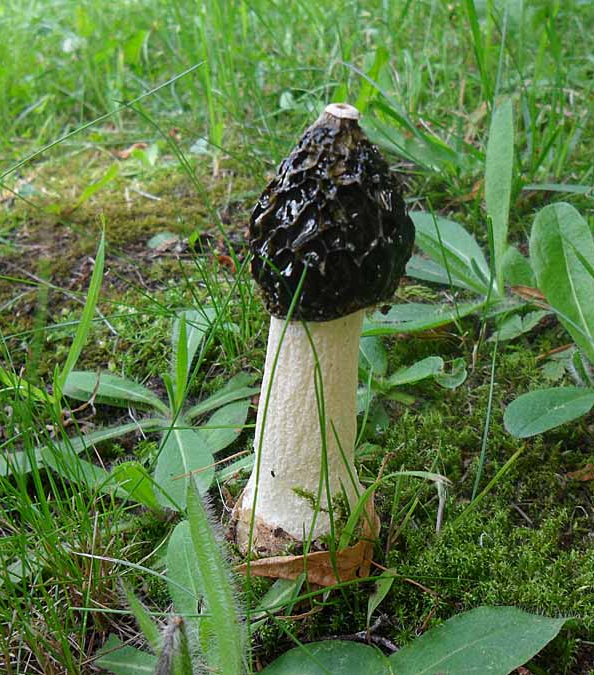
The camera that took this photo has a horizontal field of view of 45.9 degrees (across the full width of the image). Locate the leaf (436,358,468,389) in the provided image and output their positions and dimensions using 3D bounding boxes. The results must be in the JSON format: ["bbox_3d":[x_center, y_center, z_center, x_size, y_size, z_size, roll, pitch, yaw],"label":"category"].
[{"bbox_3d":[0.064,0.015,0.288,0.012,0.007,0.012,-11,32,-5],"label":"leaf"}]

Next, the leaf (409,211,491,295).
[{"bbox_3d":[0.081,-0.049,0.379,0.022,0.008,0.082,-15,46,-23],"label":"leaf"}]

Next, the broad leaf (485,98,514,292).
[{"bbox_3d":[0.096,-0.064,0.331,0.013,0.092,0.007,-5,25,6],"label":"broad leaf"}]

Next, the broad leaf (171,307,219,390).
[{"bbox_3d":[-0.047,0.005,0.317,0.016,0.005,0.043,7,63,12],"label":"broad leaf"}]

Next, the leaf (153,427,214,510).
[{"bbox_3d":[-0.041,0.044,0.244,0.020,0.006,0.041,-7,37,-11],"label":"leaf"}]

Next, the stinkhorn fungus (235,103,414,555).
[{"bbox_3d":[0.008,0.004,0.213,0.047,0.145,0.046,3,30,-2],"label":"stinkhorn fungus"}]

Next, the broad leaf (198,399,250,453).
[{"bbox_3d":[-0.030,0.036,0.288,0.025,0.005,0.017,-23,36,-20],"label":"broad leaf"}]

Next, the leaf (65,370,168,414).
[{"bbox_3d":[-0.077,0.026,0.300,0.048,0.007,0.019,13,32,6],"label":"leaf"}]

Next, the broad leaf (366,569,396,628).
[{"bbox_3d":[0.026,0.081,0.217,0.006,0.003,0.018,16,62,26],"label":"broad leaf"}]

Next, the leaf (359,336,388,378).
[{"bbox_3d":[0.031,0.009,0.297,0.011,0.005,0.031,-9,42,-14],"label":"leaf"}]

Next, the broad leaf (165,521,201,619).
[{"bbox_3d":[-0.030,0.067,0.201,0.013,0.005,0.033,-7,47,-12],"label":"broad leaf"}]

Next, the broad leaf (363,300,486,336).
[{"bbox_3d":[0.062,-0.012,0.358,0.078,0.008,0.024,-6,30,-15],"label":"broad leaf"}]

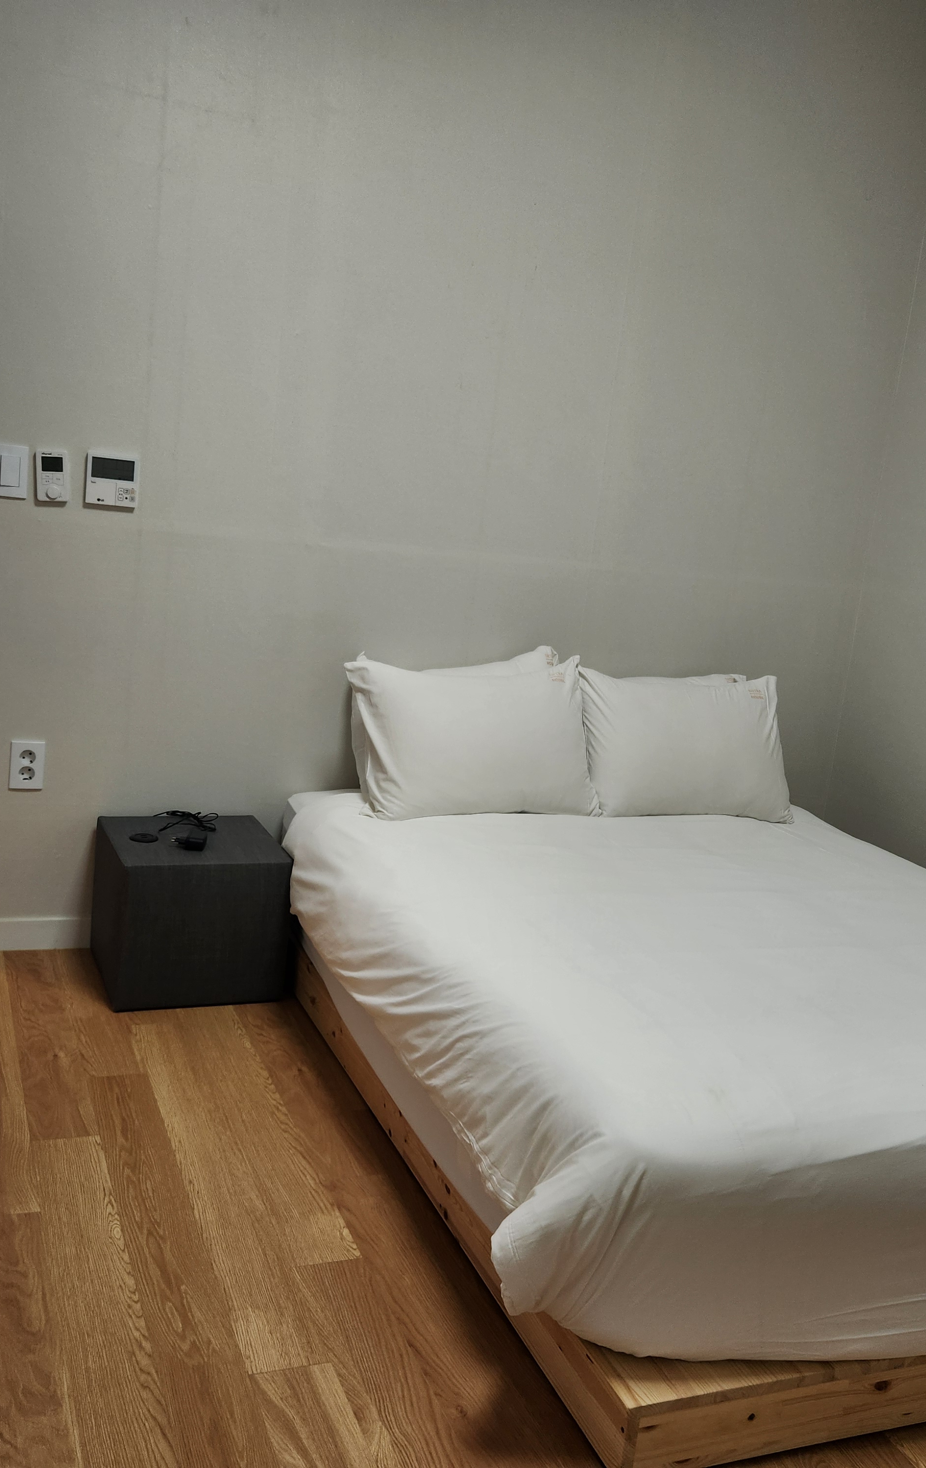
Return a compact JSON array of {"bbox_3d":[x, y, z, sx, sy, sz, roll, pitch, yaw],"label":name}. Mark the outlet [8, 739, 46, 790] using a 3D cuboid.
[{"bbox_3d":[-1.081,0.078,3.230,0.077,0.120,0.011,2,11,-23],"label":"outlet"}]

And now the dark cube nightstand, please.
[{"bbox_3d":[-0.679,0.435,3.247,0.404,0.354,0.410,2,11,-23],"label":"dark cube nightstand"}]

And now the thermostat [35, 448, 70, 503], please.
[{"bbox_3d":[-0.981,-0.615,3.108,0.071,0.118,0.022,2,11,-23],"label":"thermostat"}]

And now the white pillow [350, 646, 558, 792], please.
[{"bbox_3d":[-0.009,-0.027,3.543,0.630,0.430,0.140,2,2,-23],"label":"white pillow"}]

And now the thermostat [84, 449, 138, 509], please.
[{"bbox_3d":[-0.854,-0.616,3.163,0.120,0.121,0.018,2,11,-23],"label":"thermostat"}]

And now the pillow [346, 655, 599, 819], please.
[{"bbox_3d":[0.033,0.008,3.441,0.670,0.430,0.165,2,-3,-23],"label":"pillow"}]

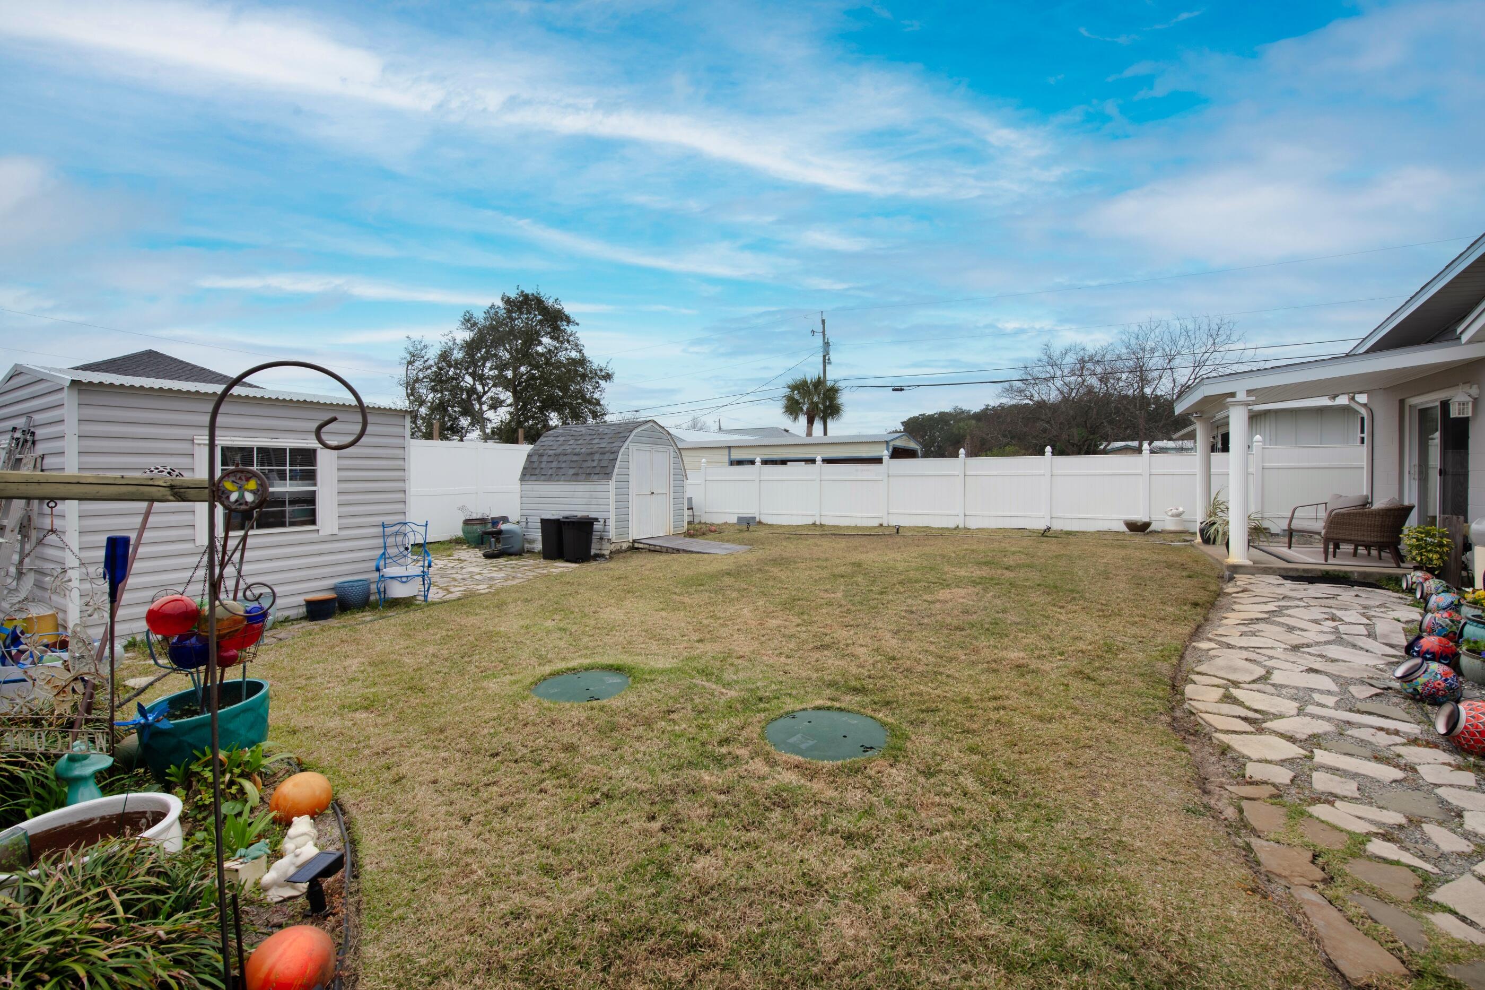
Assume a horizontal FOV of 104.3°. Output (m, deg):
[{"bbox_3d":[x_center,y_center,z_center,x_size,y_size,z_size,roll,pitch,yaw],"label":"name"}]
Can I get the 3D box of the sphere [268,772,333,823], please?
[{"bbox_3d":[-1.754,1.211,2.300,0.200,0.200,0.200,0,1,0],"label":"sphere"}]

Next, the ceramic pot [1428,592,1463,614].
[{"bbox_3d":[6.290,0.995,5.160,0.235,0.235,0.220,1,11,-36],"label":"ceramic pot"}]

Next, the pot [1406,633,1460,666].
[{"bbox_3d":[4.975,1.130,4.150,0.250,0.250,0.250,0,22,-41],"label":"pot"}]

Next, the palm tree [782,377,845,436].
[{"bbox_3d":[3.587,-2.700,30.000,3.200,6.800,3.200,0,1,0],"label":"palm tree"}]

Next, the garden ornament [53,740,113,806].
[{"bbox_3d":[-2.524,1.102,2.212,0.145,0.326,0.145,1,2,41],"label":"garden ornament"}]

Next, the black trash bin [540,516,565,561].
[{"bbox_3d":[-3.323,0.784,10.400,0.460,0.780,0.500,1,2,42],"label":"black trash bin"}]

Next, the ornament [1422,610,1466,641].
[{"bbox_3d":[5.991,1.119,4.937,0.255,0.255,0.255,-1,13,-39],"label":"ornament"}]

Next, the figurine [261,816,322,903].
[{"bbox_3d":[-1.515,1.218,1.930,0.160,0.180,0.130,-1,2,-42],"label":"figurine"}]

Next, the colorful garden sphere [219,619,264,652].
[{"bbox_3d":[-2.395,0.659,2.757,0.176,0.176,0.176,-1,2,-43],"label":"colorful garden sphere"}]

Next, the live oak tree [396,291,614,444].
[{"bbox_3d":[-10.224,-4.000,25.000,9.000,9.600,8.500,0,1,-17],"label":"live oak tree"}]

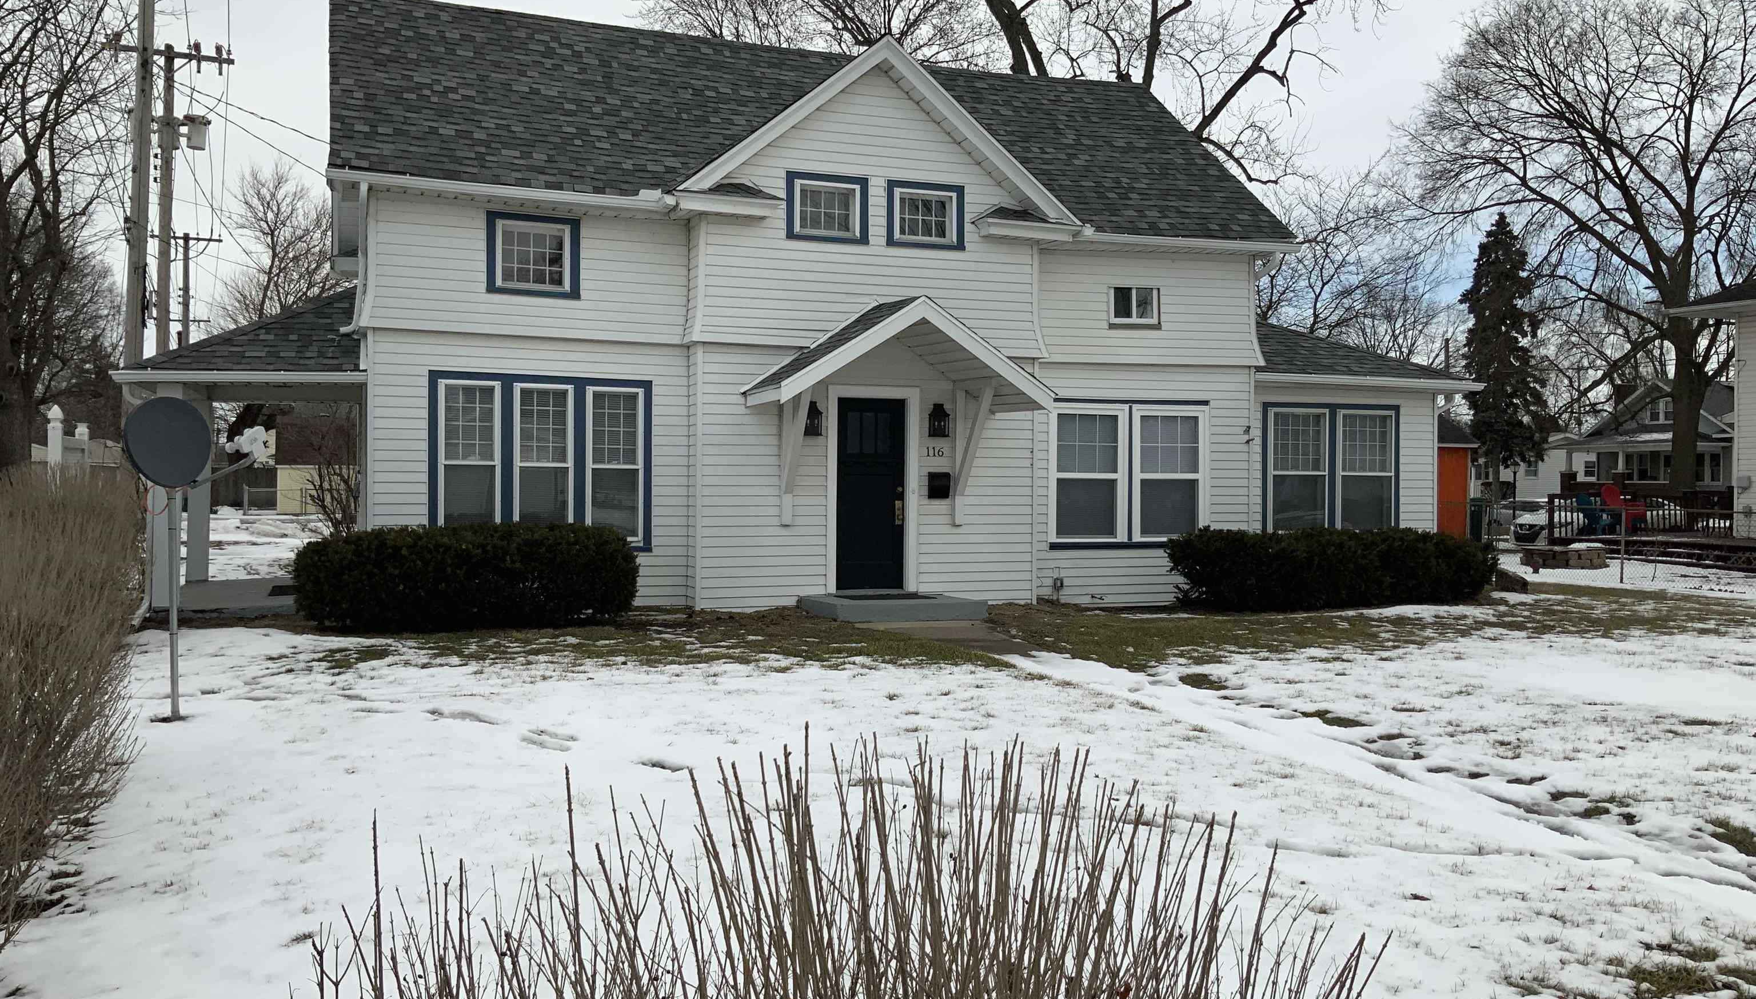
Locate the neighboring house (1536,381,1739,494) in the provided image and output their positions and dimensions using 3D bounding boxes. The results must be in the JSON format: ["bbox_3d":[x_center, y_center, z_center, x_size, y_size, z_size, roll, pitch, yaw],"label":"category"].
[{"bbox_3d":[38.187,-2.377,67.461,12.500,6.500,9.500,0,1,-22],"label":"neighboring house"}]

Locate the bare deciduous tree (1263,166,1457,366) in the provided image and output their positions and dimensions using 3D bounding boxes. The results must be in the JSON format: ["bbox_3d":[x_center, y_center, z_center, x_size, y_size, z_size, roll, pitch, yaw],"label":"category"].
[{"bbox_3d":[14.289,-4.660,45.000,6.800,11.280,6.800,0,1,-21],"label":"bare deciduous tree"}]

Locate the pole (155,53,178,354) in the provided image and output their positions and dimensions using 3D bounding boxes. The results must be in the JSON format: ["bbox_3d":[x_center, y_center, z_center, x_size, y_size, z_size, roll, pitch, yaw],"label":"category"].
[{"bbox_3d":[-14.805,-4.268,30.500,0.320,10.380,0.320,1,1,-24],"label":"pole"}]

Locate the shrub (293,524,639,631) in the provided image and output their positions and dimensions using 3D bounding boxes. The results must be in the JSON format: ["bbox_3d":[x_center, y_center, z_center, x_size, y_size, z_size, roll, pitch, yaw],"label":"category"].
[{"bbox_3d":[-3.674,0.670,13.255,2.950,0.950,1.200,0,1,-21],"label":"shrub"}]

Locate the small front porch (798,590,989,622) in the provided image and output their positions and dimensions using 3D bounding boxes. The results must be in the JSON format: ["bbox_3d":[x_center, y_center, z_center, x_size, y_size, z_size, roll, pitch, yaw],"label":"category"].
[{"bbox_3d":[0.140,1.081,14.731,1.600,0.180,1.120,0,1,-21],"label":"small front porch"}]

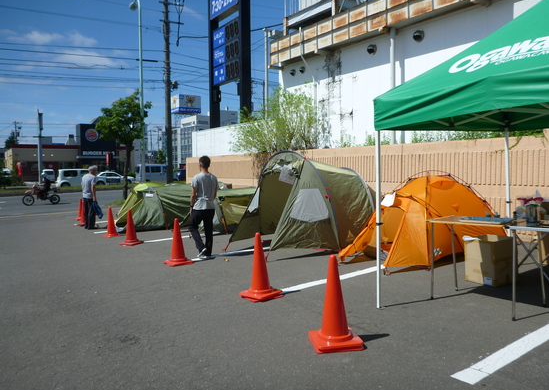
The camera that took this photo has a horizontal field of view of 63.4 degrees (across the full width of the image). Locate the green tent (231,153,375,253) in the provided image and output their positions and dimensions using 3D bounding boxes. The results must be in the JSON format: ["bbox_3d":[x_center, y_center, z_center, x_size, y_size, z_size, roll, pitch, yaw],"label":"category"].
[{"bbox_3d":[1.062,-0.013,9.454,3.600,1.800,2.450,-2,3,-36],"label":"green tent"}]

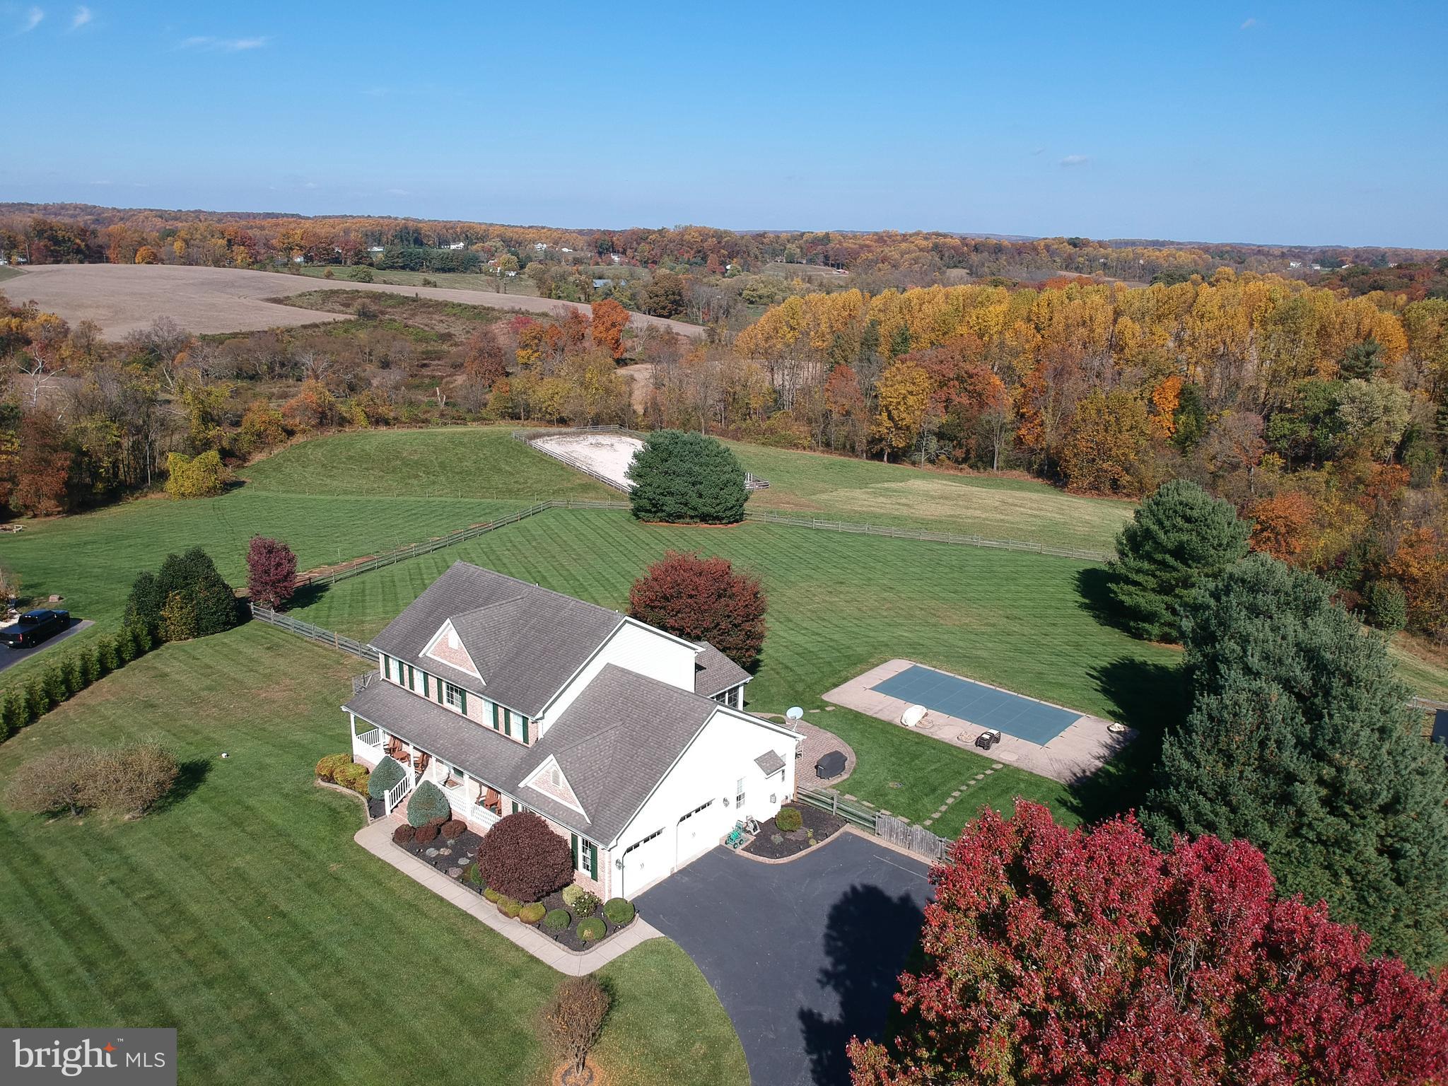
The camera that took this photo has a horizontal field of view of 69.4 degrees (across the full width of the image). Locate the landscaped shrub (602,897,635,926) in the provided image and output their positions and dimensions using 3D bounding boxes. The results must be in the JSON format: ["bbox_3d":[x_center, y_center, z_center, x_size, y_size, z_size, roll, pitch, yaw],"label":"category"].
[{"bbox_3d":[-4.128,14.469,41.029,1.198,1.056,1.198,1,15,0],"label":"landscaped shrub"}]

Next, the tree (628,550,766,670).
[{"bbox_3d":[-1.642,4.396,67.412,8.998,7.997,8.998,1,15,0],"label":"tree"}]

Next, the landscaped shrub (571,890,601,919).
[{"bbox_3d":[-5.503,14.329,41.523,1.168,1.001,1.168,1,15,0],"label":"landscaped shrub"}]

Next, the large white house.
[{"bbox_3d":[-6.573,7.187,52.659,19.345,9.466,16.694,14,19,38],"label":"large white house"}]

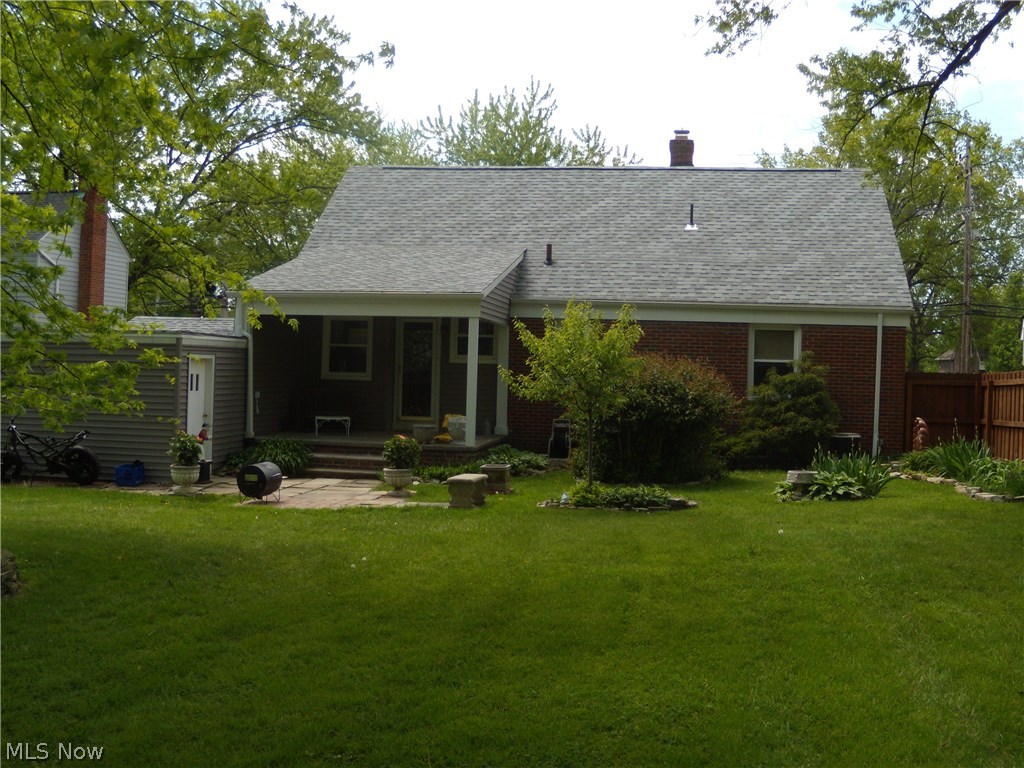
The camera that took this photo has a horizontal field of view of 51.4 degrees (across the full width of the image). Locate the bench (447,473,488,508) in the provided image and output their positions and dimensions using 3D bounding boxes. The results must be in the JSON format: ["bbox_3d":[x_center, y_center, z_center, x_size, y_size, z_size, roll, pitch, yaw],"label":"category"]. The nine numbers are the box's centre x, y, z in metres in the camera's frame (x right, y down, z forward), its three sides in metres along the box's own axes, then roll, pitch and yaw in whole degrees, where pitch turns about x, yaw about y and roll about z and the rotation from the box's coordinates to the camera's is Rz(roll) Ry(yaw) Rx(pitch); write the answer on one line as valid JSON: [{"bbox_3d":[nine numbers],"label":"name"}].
[{"bbox_3d":[-0.589,1.434,14.303,0.370,0.385,0.740,2,1,13],"label":"bench"}]

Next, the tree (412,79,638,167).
[{"bbox_3d":[0.340,-5.110,40.098,9.500,12.587,9.000,2,1,8],"label":"tree"}]

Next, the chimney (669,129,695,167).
[{"bbox_3d":[3.723,-5.083,23.412,0.540,1.000,0.540,2,1,8],"label":"chimney"}]

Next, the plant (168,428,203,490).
[{"bbox_3d":[-4.611,1.086,15.007,0.490,0.919,0.490,2,1,8],"label":"plant"}]

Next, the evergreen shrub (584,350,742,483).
[{"bbox_3d":[2.416,0.521,17.416,2.450,2.006,2.200,2,1,8],"label":"evergreen shrub"}]

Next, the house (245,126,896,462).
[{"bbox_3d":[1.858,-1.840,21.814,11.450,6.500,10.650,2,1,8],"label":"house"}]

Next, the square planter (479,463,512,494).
[{"bbox_3d":[-0.225,1.357,15.188,0.400,0.390,0.400,2,1,8],"label":"square planter"}]

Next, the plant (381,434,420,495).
[{"bbox_3d":[-1.577,1.148,14.957,0.550,0.878,0.550,2,1,8],"label":"plant"}]

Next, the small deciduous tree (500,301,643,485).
[{"bbox_3d":[0.813,0.196,15.221,2.000,2.719,1.900,2,1,8],"label":"small deciduous tree"}]

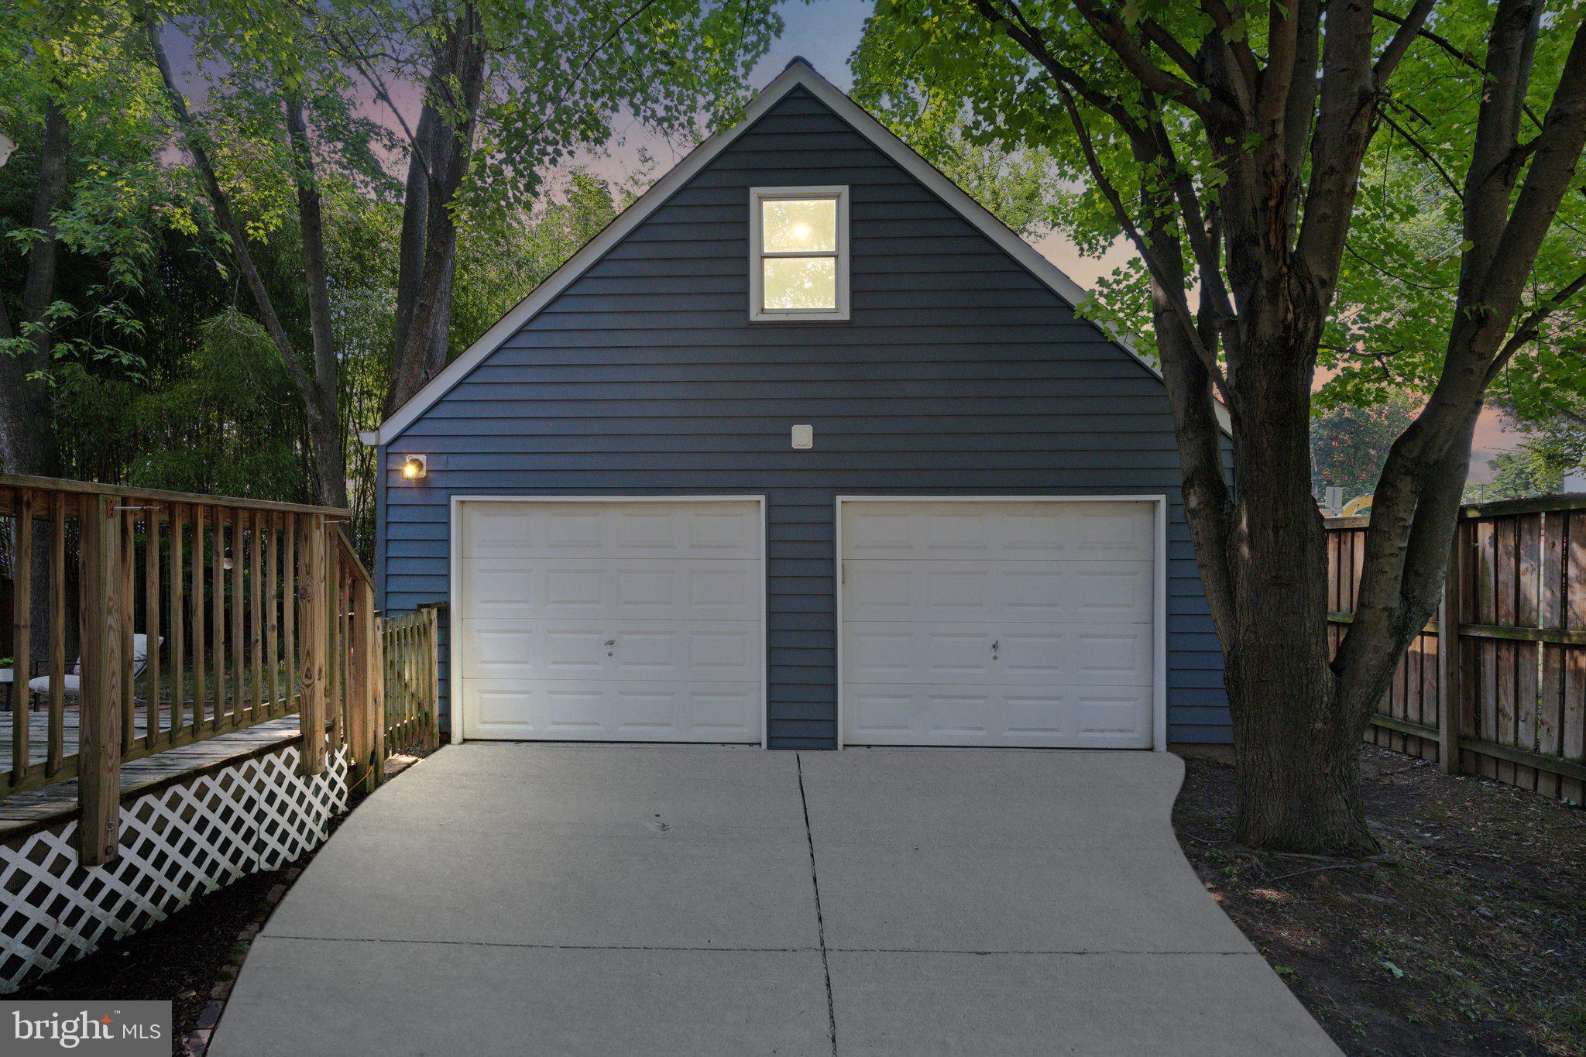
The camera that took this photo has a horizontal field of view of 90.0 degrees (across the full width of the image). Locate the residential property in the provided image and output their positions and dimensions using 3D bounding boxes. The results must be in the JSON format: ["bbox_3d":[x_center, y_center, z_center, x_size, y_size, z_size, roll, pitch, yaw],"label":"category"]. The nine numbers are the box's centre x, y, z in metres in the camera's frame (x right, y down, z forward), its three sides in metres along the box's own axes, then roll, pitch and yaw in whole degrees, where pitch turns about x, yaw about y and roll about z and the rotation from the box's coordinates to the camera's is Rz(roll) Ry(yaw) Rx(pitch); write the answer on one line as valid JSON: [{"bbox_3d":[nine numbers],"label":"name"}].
[{"bbox_3d":[0.217,-1.067,10.145,7.600,5.900,7.100,0,0,3],"label":"residential property"}]

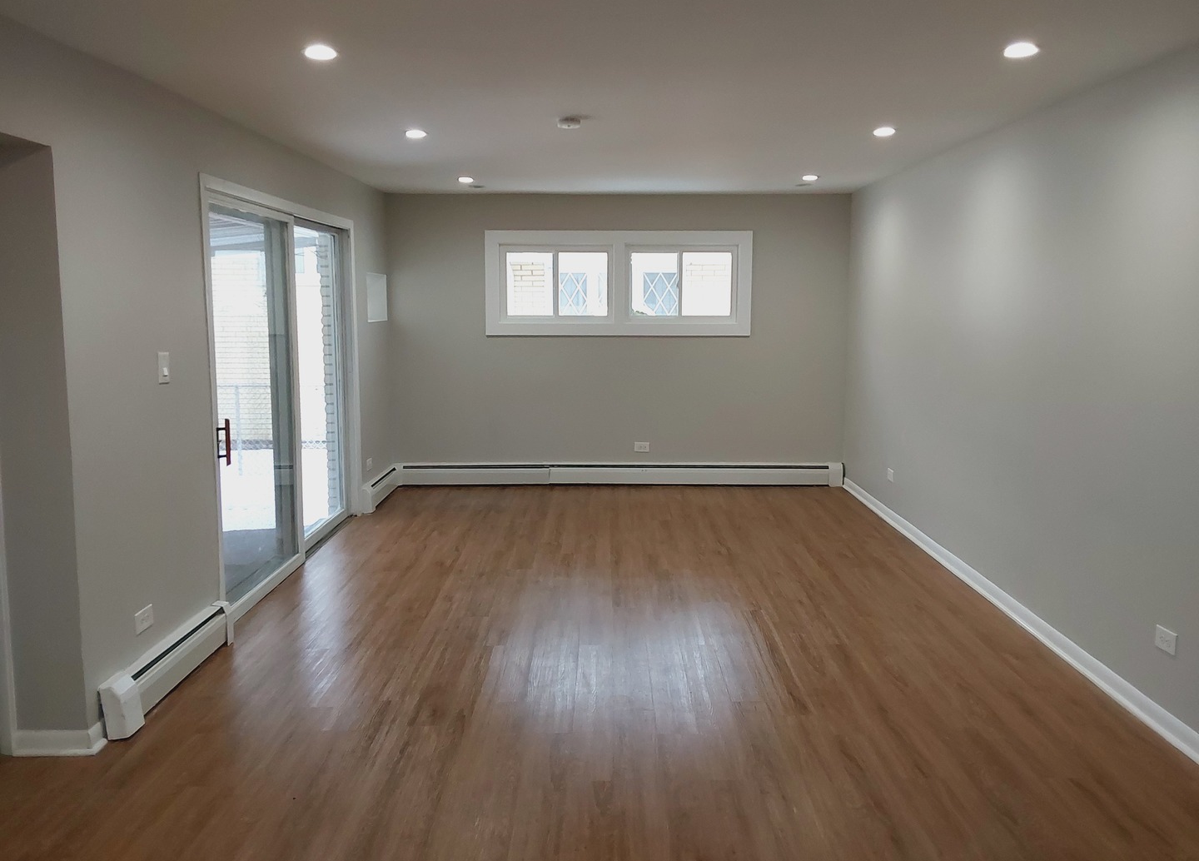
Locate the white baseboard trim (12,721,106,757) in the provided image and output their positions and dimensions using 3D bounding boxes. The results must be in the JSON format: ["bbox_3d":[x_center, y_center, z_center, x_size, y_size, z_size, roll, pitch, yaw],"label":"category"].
[{"bbox_3d":[-1.821,1.037,3.285,0.279,0.089,0.115,0,8,0],"label":"white baseboard trim"}]

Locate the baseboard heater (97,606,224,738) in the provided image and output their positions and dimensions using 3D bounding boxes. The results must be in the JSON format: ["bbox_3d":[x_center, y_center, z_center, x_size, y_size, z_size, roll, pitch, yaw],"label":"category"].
[{"bbox_3d":[-1.667,0.908,3.823,0.083,0.194,0.956,0,8,0],"label":"baseboard heater"}]

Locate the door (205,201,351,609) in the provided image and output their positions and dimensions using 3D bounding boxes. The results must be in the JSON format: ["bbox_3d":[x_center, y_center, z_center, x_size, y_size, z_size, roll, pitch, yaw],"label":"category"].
[{"bbox_3d":[-1.745,-0.242,5.566,0.110,1.989,2.417,0,8,0],"label":"door"}]

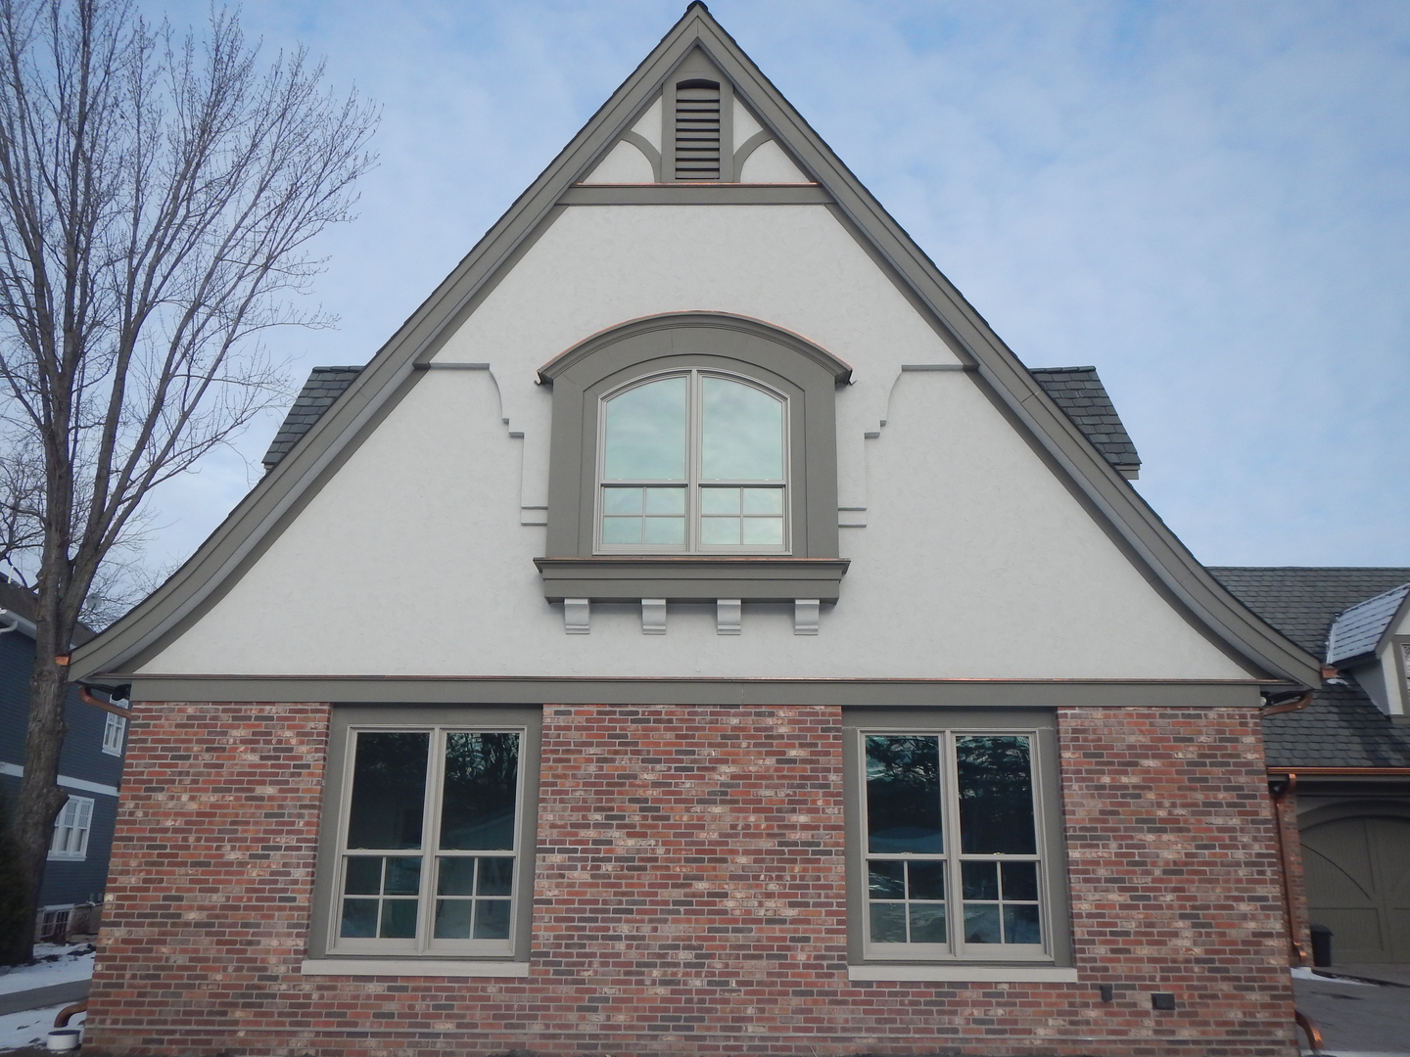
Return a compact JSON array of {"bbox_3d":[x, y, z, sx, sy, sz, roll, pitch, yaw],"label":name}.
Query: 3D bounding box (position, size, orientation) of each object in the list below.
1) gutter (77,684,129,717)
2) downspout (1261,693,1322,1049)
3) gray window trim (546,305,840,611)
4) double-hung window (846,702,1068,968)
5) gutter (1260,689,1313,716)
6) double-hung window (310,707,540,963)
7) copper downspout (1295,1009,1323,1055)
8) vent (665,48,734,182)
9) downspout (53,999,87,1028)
[{"bbox_3d":[-5.466,1.586,10.420,0.550,0.300,0.100,0,-15,1],"label":"gutter"},{"bbox_3d":[5.146,2.905,9.842,0.560,3.020,0.110,0,-15,1],"label":"downspout"},{"bbox_3d":[-0.099,-0.605,10.461,2.870,2.800,0.400,0,-15,1],"label":"gray window trim"},{"bbox_3d":[2.150,2.644,9.869,1.886,2.160,0.180,0,-15,1],"label":"double-hung window"},{"bbox_3d":[5.172,1.570,10.192,0.530,0.260,0.100,0,-15,1],"label":"gutter"},{"bbox_3d":[-2.411,2.635,9.971,1.883,2.160,0.180,0,-15,1],"label":"double-hung window"},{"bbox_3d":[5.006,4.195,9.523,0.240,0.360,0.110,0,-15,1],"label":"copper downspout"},{"bbox_3d":[-0.068,-4.222,11.608,0.725,1.580,0.100,0,-15,1],"label":"vent"},{"bbox_3d":[-5.370,4.159,9.781,0.320,0.260,0.110,0,-15,1],"label":"downspout"}]

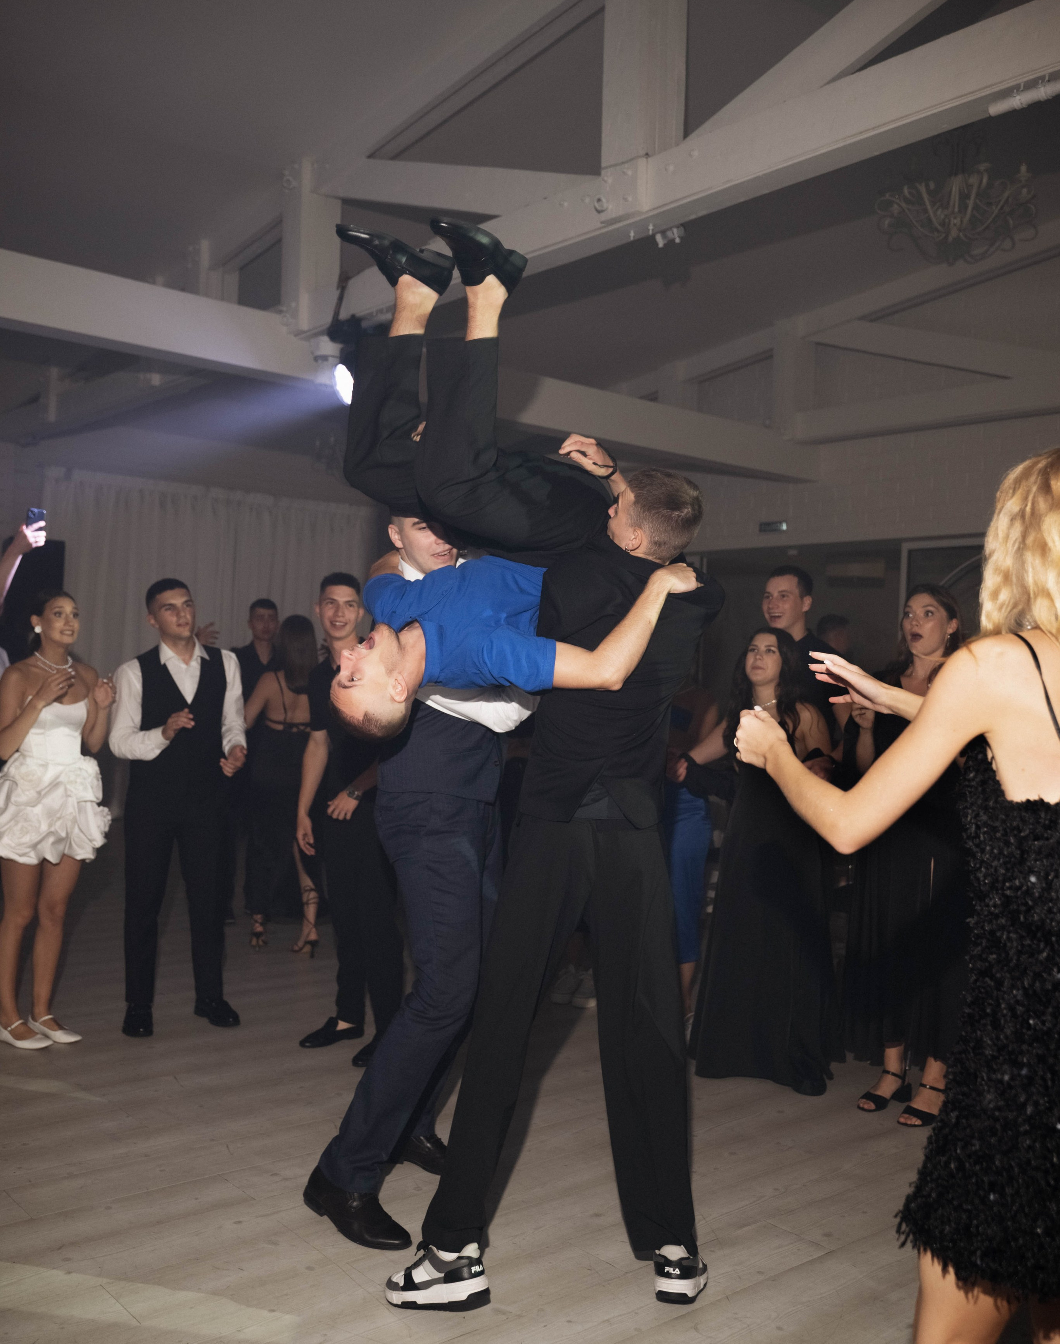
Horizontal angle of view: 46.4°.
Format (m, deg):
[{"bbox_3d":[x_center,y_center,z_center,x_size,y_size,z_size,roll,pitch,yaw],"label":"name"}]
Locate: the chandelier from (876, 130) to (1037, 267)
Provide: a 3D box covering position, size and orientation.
[{"bbox_3d":[1.964,-2.215,5.692,0.718,0.604,0.718,2,0,19],"label":"chandelier"}]

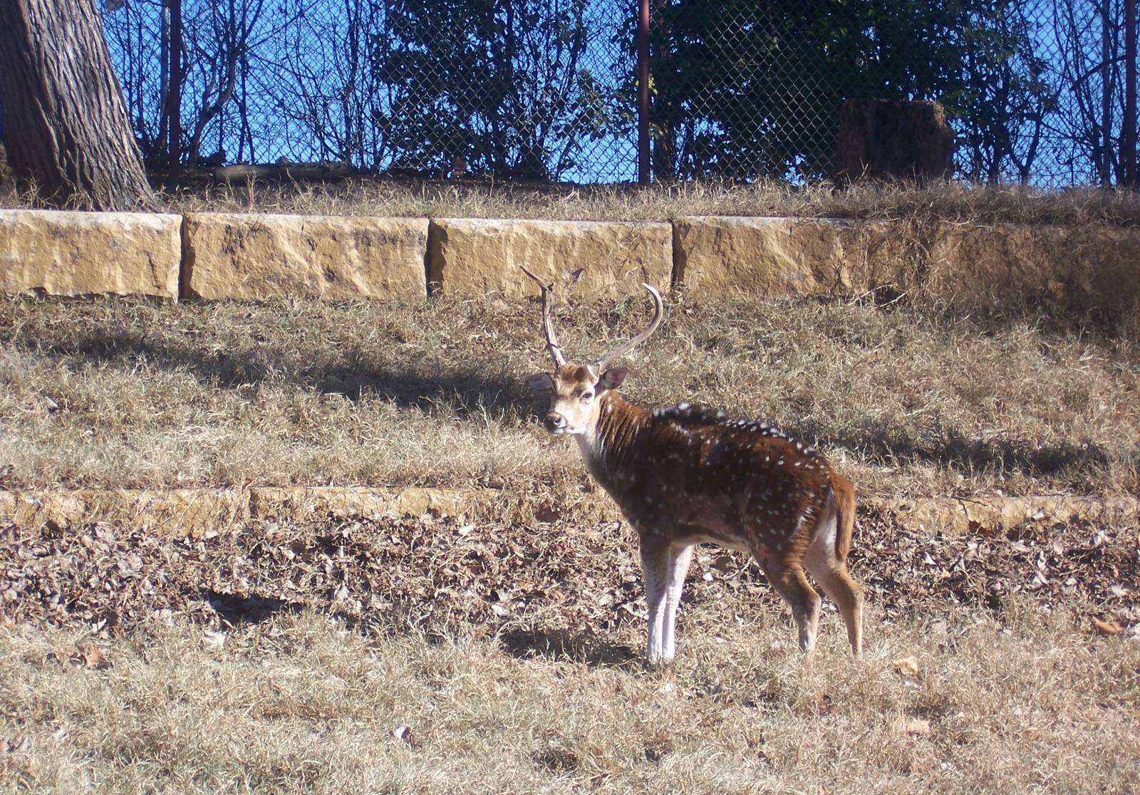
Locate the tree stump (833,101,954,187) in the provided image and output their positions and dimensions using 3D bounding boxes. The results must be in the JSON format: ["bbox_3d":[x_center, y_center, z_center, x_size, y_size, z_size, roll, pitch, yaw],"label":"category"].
[{"bbox_3d":[1.700,-1.320,22.800,0.620,0.470,0.500,0,5,0],"label":"tree stump"}]

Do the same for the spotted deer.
[{"bbox_3d":[0.400,0.225,14.600,1.280,1.310,0.420,3,6,33],"label":"spotted deer"}]

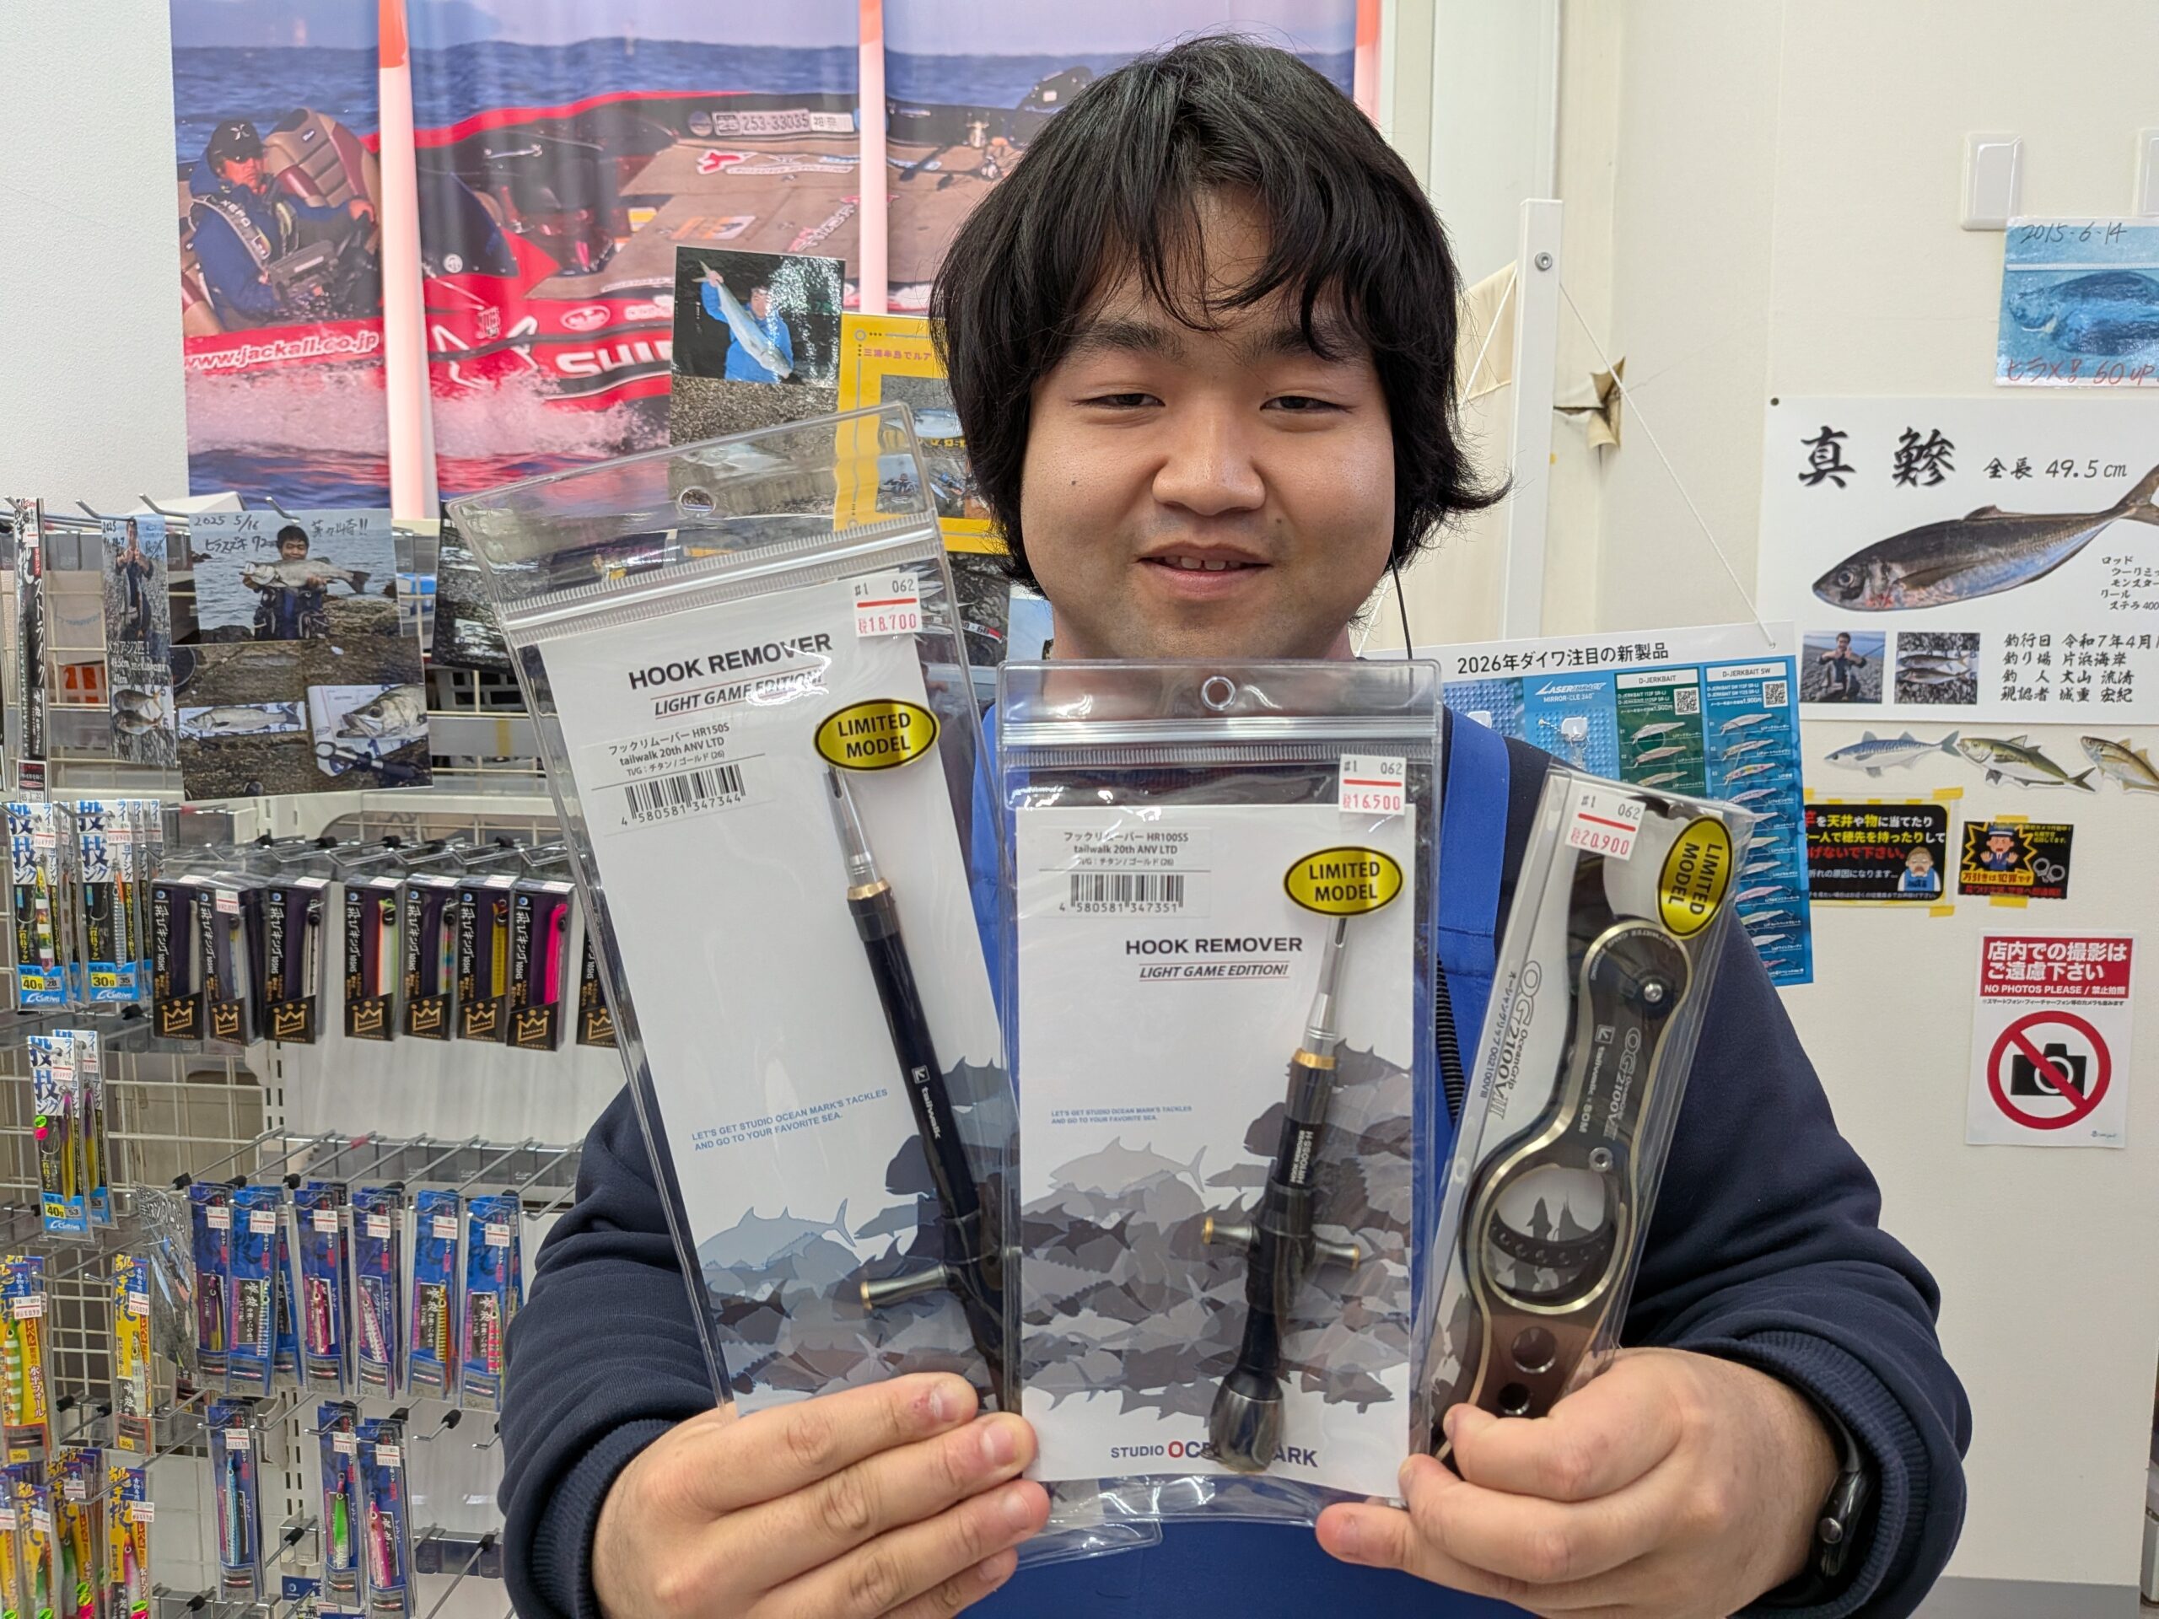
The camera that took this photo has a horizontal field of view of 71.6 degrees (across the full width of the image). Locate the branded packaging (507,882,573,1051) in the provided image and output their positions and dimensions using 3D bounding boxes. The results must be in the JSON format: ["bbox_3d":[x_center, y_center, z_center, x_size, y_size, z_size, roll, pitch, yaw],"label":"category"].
[{"bbox_3d":[-0.389,0.113,1.080,0.037,0.119,0.023,6,14,-7],"label":"branded packaging"}]

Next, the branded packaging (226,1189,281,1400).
[{"bbox_3d":[-0.625,0.366,1.135,0.034,0.158,0.013,4,6,2],"label":"branded packaging"}]

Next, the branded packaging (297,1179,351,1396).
[{"bbox_3d":[-0.583,0.369,1.152,0.033,0.158,0.022,1,6,7],"label":"branded packaging"}]

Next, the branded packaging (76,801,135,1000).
[{"bbox_3d":[-0.722,0.069,1.115,0.037,0.151,0.011,0,5,0],"label":"branded packaging"}]

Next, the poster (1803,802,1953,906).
[{"bbox_3d":[1.077,0.061,2.035,0.212,0.148,0.004,1,5,3],"label":"poster"}]

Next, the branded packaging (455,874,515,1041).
[{"bbox_3d":[-0.444,0.112,1.120,0.038,0.121,0.025,4,10,1],"label":"branded packaging"}]

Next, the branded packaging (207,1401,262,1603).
[{"bbox_3d":[-0.665,0.545,1.178,0.033,0.156,0.021,1,6,5],"label":"branded packaging"}]

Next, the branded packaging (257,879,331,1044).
[{"bbox_3d":[-0.593,0.114,1.130,0.038,0.121,0.025,4,10,1],"label":"branded packaging"}]

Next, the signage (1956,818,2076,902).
[{"bbox_3d":[1.242,0.067,1.985,0.144,0.105,0.008,1,6,4],"label":"signage"}]

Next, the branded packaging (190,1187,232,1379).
[{"bbox_3d":[-0.661,0.363,1.150,0.034,0.158,0.013,2,6,3],"label":"branded packaging"}]

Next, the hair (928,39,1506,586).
[{"bbox_3d":[0.060,-0.221,0.665,0.245,0.245,0.225,1,6,5],"label":"hair"}]

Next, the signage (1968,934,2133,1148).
[{"bbox_3d":[1.336,0.319,2.060,0.210,0.297,0.004,1,5,3],"label":"signage"}]

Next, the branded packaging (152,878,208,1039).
[{"bbox_3d":[-0.656,0.110,1.100,0.037,0.119,0.023,4,12,-8],"label":"branded packaging"}]

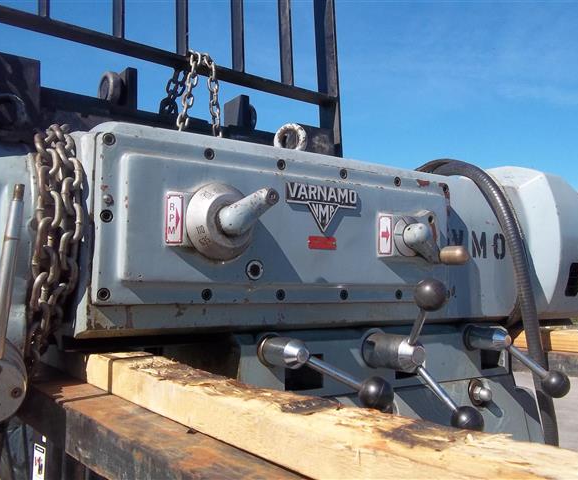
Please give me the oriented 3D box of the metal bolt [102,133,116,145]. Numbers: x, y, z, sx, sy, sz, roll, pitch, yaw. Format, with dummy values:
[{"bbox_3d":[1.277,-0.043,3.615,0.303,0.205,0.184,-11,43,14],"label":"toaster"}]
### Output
[{"bbox_3d":[-0.229,-0.128,0.751,0.017,0.017,0.010,4,-6,-34],"label":"metal bolt"}]

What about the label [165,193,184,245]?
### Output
[{"bbox_3d":[-0.149,-0.028,0.768,0.025,0.067,0.003,4,-6,-34],"label":"label"}]

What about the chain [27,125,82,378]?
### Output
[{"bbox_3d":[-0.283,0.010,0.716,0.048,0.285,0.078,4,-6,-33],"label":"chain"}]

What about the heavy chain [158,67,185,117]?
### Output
[{"bbox_3d":[-0.381,-0.480,1.920,0.072,0.138,0.050,4,-6,-34],"label":"heavy chain"}]

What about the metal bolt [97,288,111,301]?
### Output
[{"bbox_3d":[-0.229,0.067,0.734,0.017,0.017,0.010,4,-6,-34],"label":"metal bolt"}]

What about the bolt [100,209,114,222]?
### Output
[{"bbox_3d":[-0.229,-0.030,0.743,0.017,0.017,0.010,4,-6,-34],"label":"bolt"}]

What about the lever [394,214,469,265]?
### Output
[{"bbox_3d":[0.237,-0.002,0.973,0.085,0.084,0.102,4,-6,-34],"label":"lever"}]

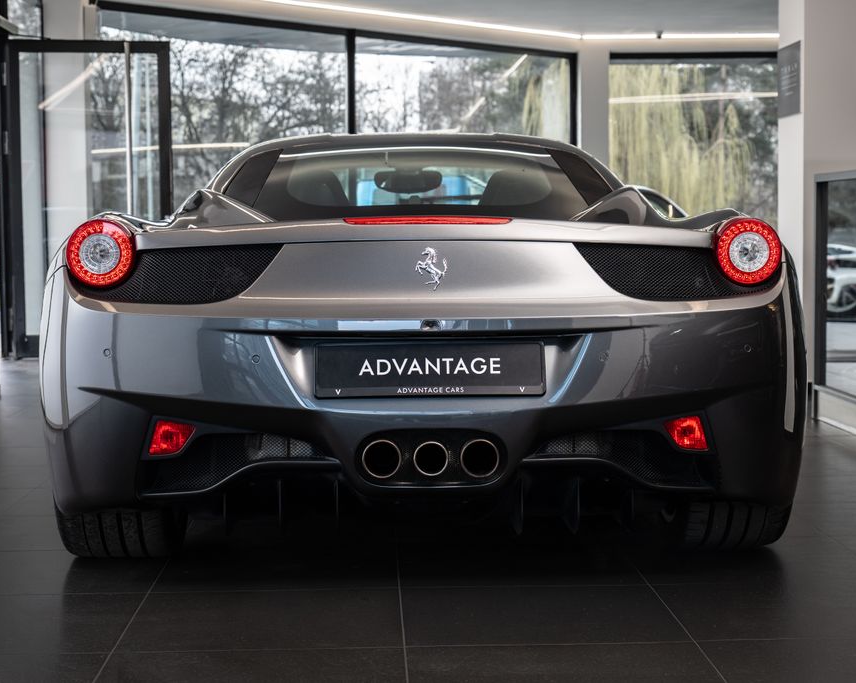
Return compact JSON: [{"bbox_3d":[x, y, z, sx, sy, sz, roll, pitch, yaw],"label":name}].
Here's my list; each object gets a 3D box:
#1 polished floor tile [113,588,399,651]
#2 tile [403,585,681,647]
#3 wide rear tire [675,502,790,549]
[{"bbox_3d":[-0.358,0.620,3.798,0.600,0.010,0.595,-1,4,-2],"label":"polished floor tile"},{"bbox_3d":[0.242,0.612,3.818,0.600,0.010,0.595,-1,4,-2],"label":"tile"},{"bbox_3d":[0.789,0.200,4.585,0.297,0.705,0.710,-1,4,-2],"label":"wide rear tire"}]

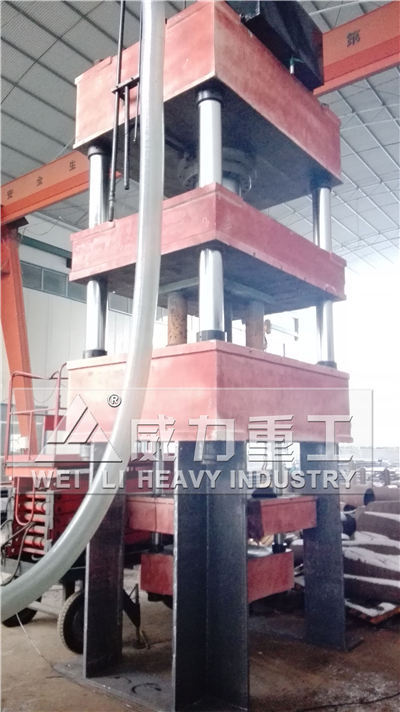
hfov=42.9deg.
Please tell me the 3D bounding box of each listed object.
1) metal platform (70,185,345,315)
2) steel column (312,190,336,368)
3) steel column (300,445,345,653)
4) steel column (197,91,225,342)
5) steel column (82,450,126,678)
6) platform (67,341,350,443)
[{"bbox_3d":[0.156,-0.751,4.531,1.516,0.382,2.033,-7,-11,39],"label":"metal platform"},{"bbox_3d":[1.185,-0.760,4.846,0.172,1.840,0.172,-7,-11,39],"label":"steel column"},{"bbox_3d":[1.094,1.533,4.339,0.322,1.609,0.322,-7,-11,39],"label":"steel column"},{"bbox_3d":[0.066,-0.965,3.480,0.172,1.840,0.172,0,-8,0],"label":"steel column"},{"bbox_3d":[-0.807,1.457,3.849,0.322,1.609,0.322,-7,-11,39],"label":"steel column"},{"bbox_3d":[0.146,0.394,4.257,1.499,0.617,1.949,-7,-11,39],"label":"platform"}]

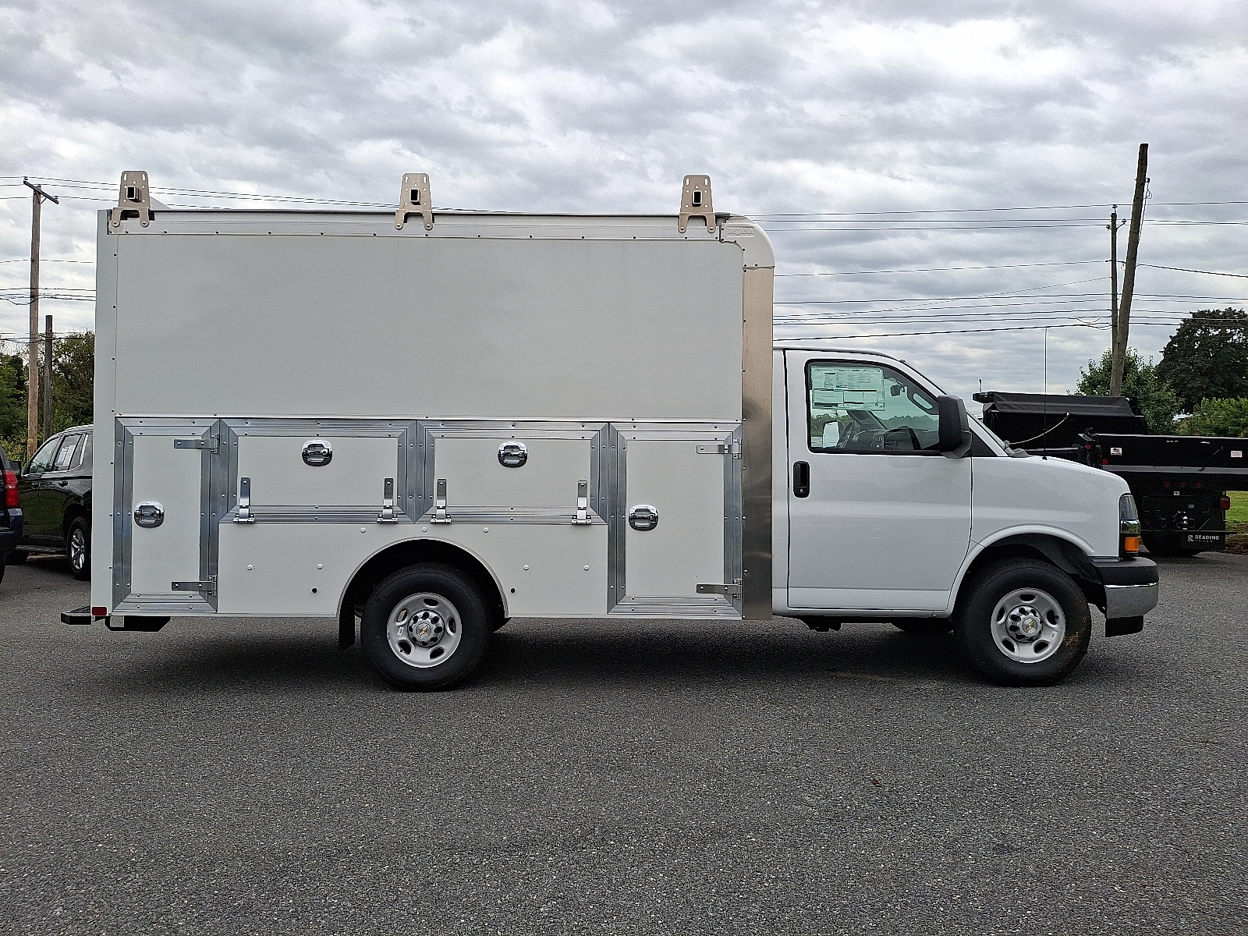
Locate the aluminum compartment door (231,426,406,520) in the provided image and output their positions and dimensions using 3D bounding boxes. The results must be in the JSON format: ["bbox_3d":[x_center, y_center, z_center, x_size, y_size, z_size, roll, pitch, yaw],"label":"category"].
[{"bbox_3d":[-1.743,0.028,5.150,1.000,0.540,0.050,0,-1,0],"label":"aluminum compartment door"}]

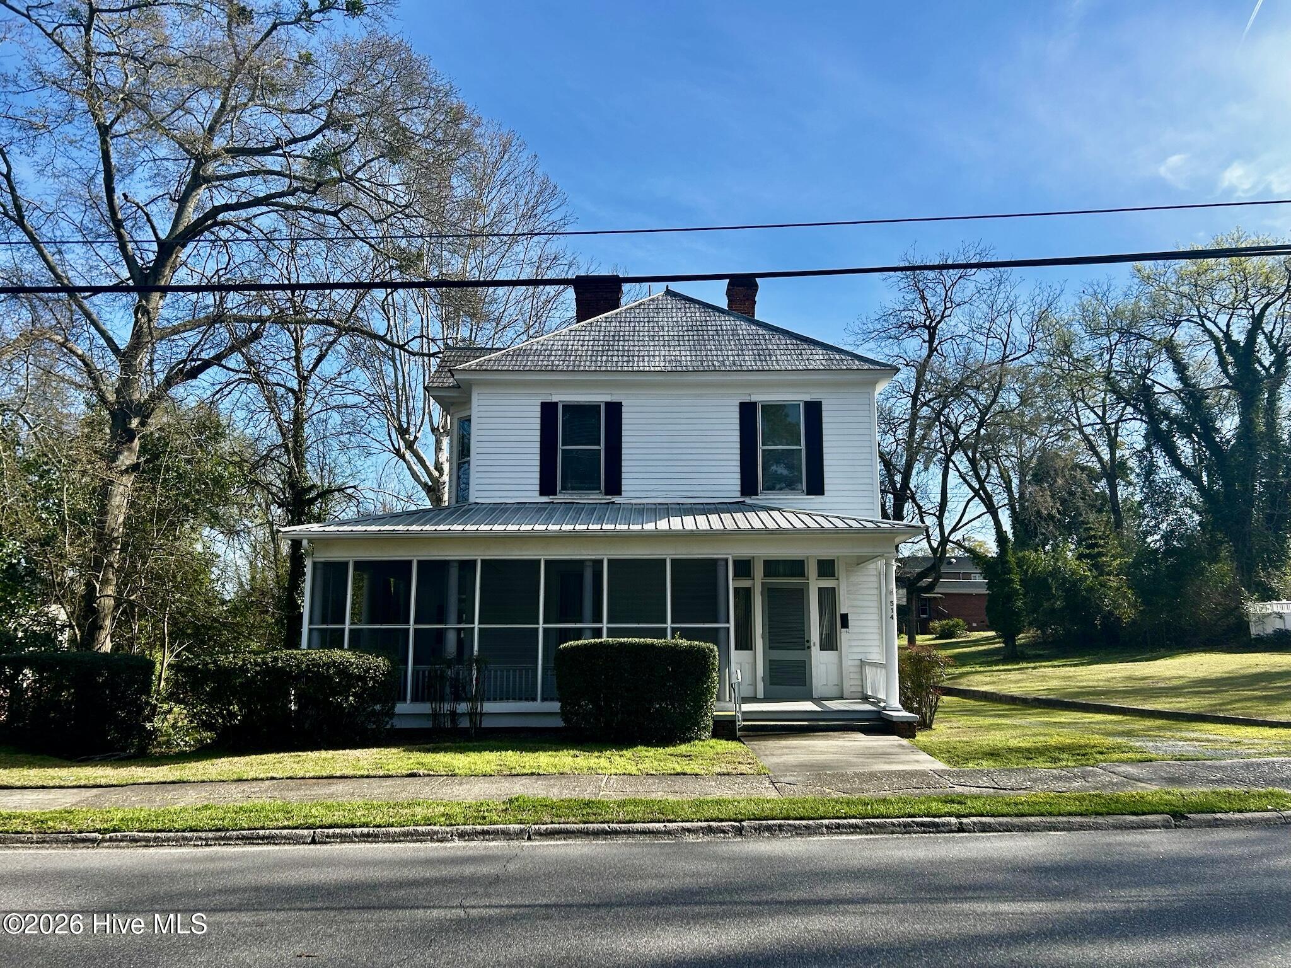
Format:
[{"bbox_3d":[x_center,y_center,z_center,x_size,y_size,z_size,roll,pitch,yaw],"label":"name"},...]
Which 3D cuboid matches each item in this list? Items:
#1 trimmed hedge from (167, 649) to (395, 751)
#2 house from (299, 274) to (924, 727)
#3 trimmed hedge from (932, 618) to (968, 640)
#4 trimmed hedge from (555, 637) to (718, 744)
[{"bbox_3d":[-5.375,3.161,14.471,3.251,1.420,1.350,0,-9,3],"label":"trimmed hedge"},{"bbox_3d":[-0.248,-0.409,21.966,10.400,10.670,13.000,0,-9,3],"label":"house"},{"bbox_3d":[17.788,8.452,56.626,2.240,1.320,1.800,0,-9,3],"label":"trimmed hedge"},{"bbox_3d":[-0.115,3.003,14.203,2.312,1.530,1.250,0,-9,3],"label":"trimmed hedge"}]

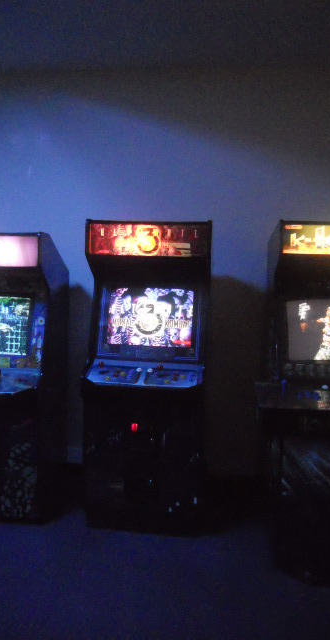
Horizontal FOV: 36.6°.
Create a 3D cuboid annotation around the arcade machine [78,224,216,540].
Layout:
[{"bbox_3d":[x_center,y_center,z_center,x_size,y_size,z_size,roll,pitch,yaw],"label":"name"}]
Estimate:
[{"bbox_3d":[-0.082,0.307,3.054,0.670,1.754,0.840,2,7,4],"label":"arcade machine"}]

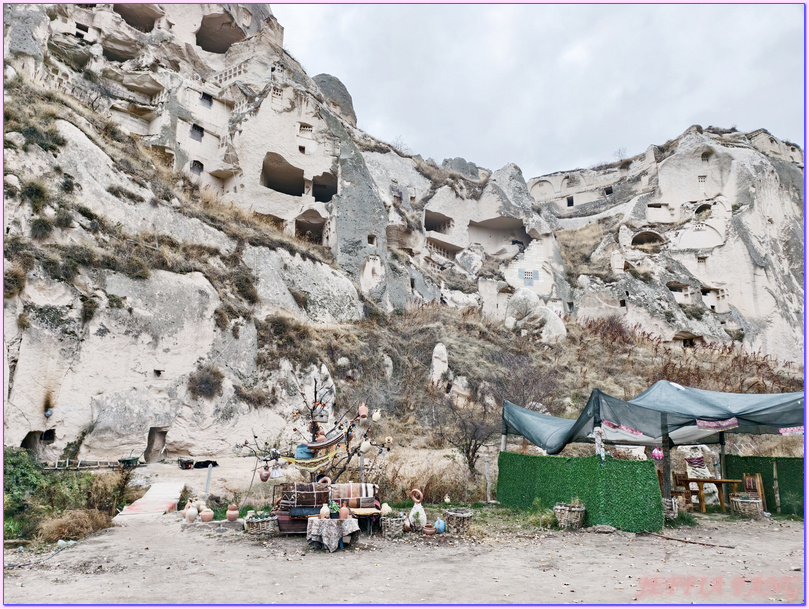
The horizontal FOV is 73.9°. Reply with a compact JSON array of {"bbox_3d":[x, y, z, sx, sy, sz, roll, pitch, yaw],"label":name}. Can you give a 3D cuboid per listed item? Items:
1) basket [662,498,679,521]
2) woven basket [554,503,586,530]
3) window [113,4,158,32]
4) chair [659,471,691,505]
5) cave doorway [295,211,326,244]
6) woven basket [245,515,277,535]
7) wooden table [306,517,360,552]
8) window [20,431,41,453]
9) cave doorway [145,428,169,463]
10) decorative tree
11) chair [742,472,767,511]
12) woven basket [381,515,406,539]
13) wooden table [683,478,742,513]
[{"bbox_3d":[5.711,4.410,11.736,0.450,0.400,0.450,-6,-16,24],"label":"basket"},{"bbox_3d":[3.149,4.022,10.262,0.560,0.430,0.540,-4,-15,16],"label":"woven basket"},{"bbox_3d":[-26.490,-28.361,53.000,4.000,2.800,1.500,4,-13,-17],"label":"window"},{"bbox_3d":[5.880,4.054,11.700,0.500,0.880,0.460,-1,-12,6],"label":"chair"},{"bbox_3d":[-7.900,-6.471,45.232,2.500,2.550,0.700,4,-15,-14],"label":"cave doorway"},{"bbox_3d":[-2.431,3.757,9.150,0.500,0.320,0.400,0,-12,0],"label":"woven basket"},{"bbox_3d":[-1.116,3.570,8.514,0.720,0.450,0.550,1,-14,-3],"label":"wooden table"},{"bbox_3d":[-17.025,6.237,24.500,0.850,1.000,0.400,6,-14,-26],"label":"window"},{"bbox_3d":[-11.981,6.763,26.000,1.000,1.650,0.500,4,-13,-17],"label":"cave doorway"},{"bbox_3d":[-1.744,2.691,10.200,2.750,2.450,2.000,0,-12,0],"label":"decorative tree"},{"bbox_3d":[7.788,4.284,12.278,0.480,0.910,0.460,2,-14,-9],"label":"chair"},{"bbox_3d":[-0.208,3.858,9.389,0.400,0.320,0.380,0,-14,-1],"label":"woven basket"},{"bbox_3d":[6.810,4.223,11.900,1.200,0.750,0.680,-2,-12,9],"label":"wooden table"}]

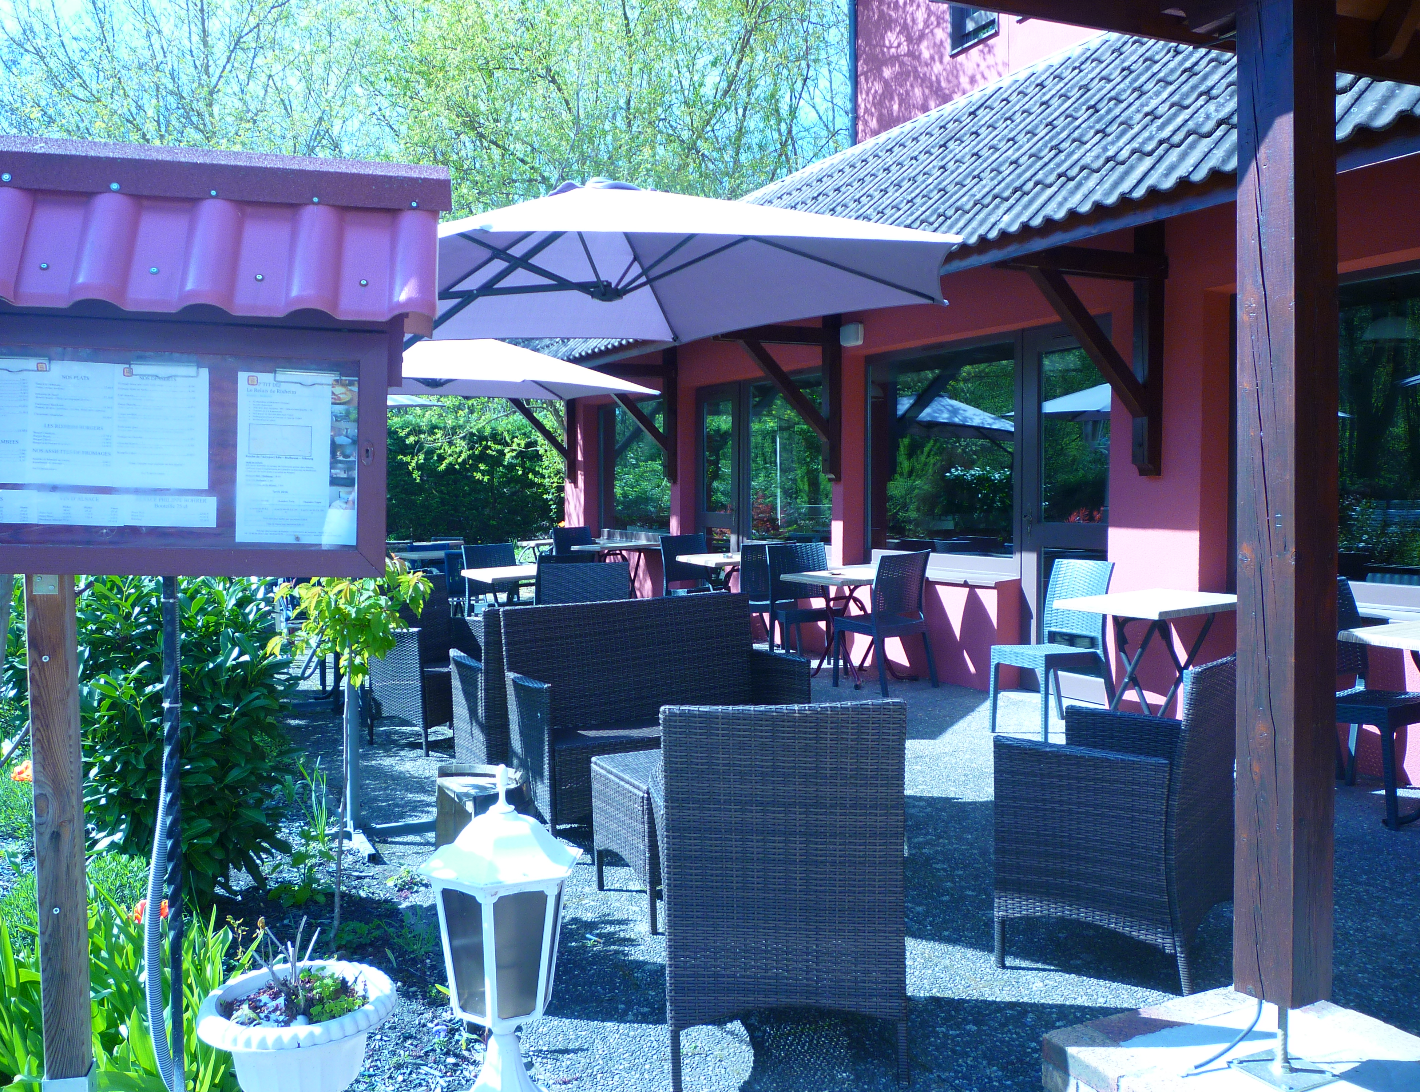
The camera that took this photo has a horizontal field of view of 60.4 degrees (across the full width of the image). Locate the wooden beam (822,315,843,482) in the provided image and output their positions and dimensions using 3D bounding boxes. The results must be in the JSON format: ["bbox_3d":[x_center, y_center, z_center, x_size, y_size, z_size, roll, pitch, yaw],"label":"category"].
[{"bbox_3d":[1.020,-1.274,10.152,0.121,1.459,0.121,-1,3,-25],"label":"wooden beam"}]

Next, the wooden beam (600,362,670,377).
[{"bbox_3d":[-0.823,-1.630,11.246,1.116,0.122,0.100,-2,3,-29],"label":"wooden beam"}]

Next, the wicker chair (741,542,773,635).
[{"bbox_3d":[0.394,0.427,9.849,0.475,0.889,0.556,-1,3,-19],"label":"wicker chair"}]

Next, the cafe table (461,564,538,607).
[{"bbox_3d":[-1.234,0.551,8.383,0.780,0.740,0.750,-2,3,-32],"label":"cafe table"}]

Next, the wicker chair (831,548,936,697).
[{"bbox_3d":[1.131,0.504,8.245,0.485,0.889,0.566,-3,4,-43],"label":"wicker chair"}]

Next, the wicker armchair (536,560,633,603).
[{"bbox_3d":[-0.752,0.564,7.307,0.606,0.858,0.606,0,3,-2],"label":"wicker armchair"}]

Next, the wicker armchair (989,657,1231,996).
[{"bbox_3d":[1.132,0.703,3.352,0.530,0.825,0.540,2,3,33],"label":"wicker armchair"}]

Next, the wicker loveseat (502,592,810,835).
[{"bbox_3d":[-0.193,0.643,4.661,1.120,0.825,0.530,-1,3,-31],"label":"wicker loveseat"}]

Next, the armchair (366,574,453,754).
[{"bbox_3d":[-1.425,0.597,6.313,0.572,0.825,0.560,1,3,39],"label":"armchair"}]

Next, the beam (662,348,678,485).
[{"bbox_3d":[-0.376,-1.255,11.505,0.106,1.350,0.105,-2,3,-29],"label":"beam"}]

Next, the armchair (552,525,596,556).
[{"bbox_3d":[-1.363,0.237,12.971,0.480,0.870,0.540,-1,3,-28],"label":"armchair"}]

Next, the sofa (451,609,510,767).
[{"bbox_3d":[-0.473,0.625,5.061,1.120,0.825,0.530,-1,3,-27],"label":"sofa"}]

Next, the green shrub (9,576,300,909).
[{"bbox_3d":[-1.933,0.433,4.187,1.000,1.340,0.950,-2,3,-25],"label":"green shrub"}]

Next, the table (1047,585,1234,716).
[{"bbox_3d":[2.485,0.653,6.725,1.141,0.737,0.657,-2,3,-38],"label":"table"}]

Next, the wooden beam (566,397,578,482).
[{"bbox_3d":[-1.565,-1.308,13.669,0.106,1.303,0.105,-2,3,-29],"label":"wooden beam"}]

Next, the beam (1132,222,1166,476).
[{"bbox_3d":[2.352,-1.071,6.537,0.106,1.393,0.105,-2,3,-29],"label":"beam"}]

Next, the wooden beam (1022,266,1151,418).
[{"bbox_3d":[1.938,-1.008,6.215,1.060,0.100,0.100,47,-19,-22],"label":"wooden beam"}]

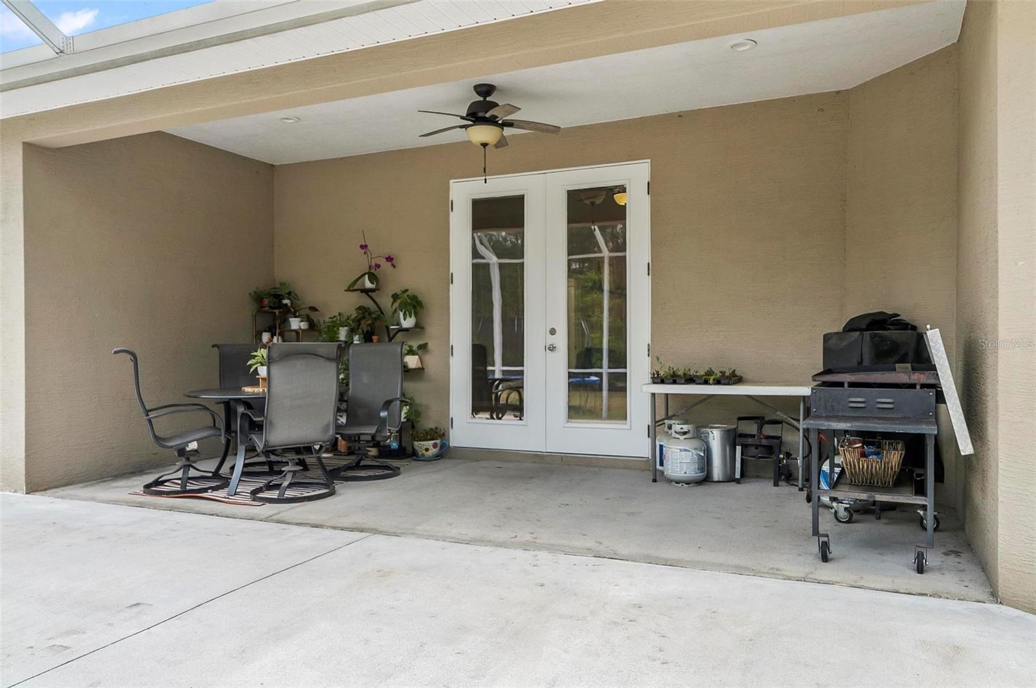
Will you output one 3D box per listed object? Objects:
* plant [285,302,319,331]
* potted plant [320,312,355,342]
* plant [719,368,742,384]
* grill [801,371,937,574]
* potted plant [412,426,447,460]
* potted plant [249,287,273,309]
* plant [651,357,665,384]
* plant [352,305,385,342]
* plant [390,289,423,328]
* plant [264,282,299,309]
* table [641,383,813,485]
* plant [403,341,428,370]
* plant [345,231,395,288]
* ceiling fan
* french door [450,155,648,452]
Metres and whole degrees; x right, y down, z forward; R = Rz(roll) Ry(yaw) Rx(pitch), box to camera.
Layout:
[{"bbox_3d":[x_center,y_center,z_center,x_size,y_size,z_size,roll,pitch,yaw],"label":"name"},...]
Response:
[{"bbox_3d":[-2.117,-0.278,7.040,0.280,0.275,0.200,0,0,24],"label":"plant"},{"bbox_3d":[-1.733,-0.152,6.914,0.290,0.300,0.240,0,0,24],"label":"potted plant"},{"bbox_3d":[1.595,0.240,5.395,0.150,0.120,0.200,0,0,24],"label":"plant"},{"bbox_3d":[1.790,0.589,3.622,0.520,0.930,1.120,0,0,28],"label":"grill"},{"bbox_3d":[-0.823,0.917,6.646,0.310,0.310,0.280,0,0,24],"label":"potted plant"},{"bbox_3d":[-2.523,-0.449,7.054,0.200,0.205,0.180,0,0,24],"label":"potted plant"},{"bbox_3d":[1.076,0.200,5.540,0.100,0.215,0.100,0,0,24],"label":"plant"},{"bbox_3d":[-1.405,-0.195,6.781,0.300,0.350,0.290,0,0,0],"label":"plant"},{"bbox_3d":[-1.027,-0.330,6.658,0.290,0.365,0.290,0,0,0],"label":"plant"},{"bbox_3d":[-2.355,-0.480,7.161,0.320,0.290,0.300,0,0,24],"label":"plant"},{"bbox_3d":[1.590,0.675,5.441,1.215,0.740,0.550,0,0,21],"label":"table"},{"bbox_3d":[-0.950,0.112,6.612,0.200,0.255,0.170,0,0,24],"label":"plant"},{"bbox_3d":[-1.397,-0.783,6.816,0.420,0.550,0.220,0,0,24],"label":"plant"},{"bbox_3d":[-0.242,-1.523,5.245,1.110,0.698,1.110,0,0,24],"label":"ceiling fan"},{"bbox_3d":[0.236,-0.278,6.303,1.880,2.470,0.100,0,0,24],"label":"french door"}]

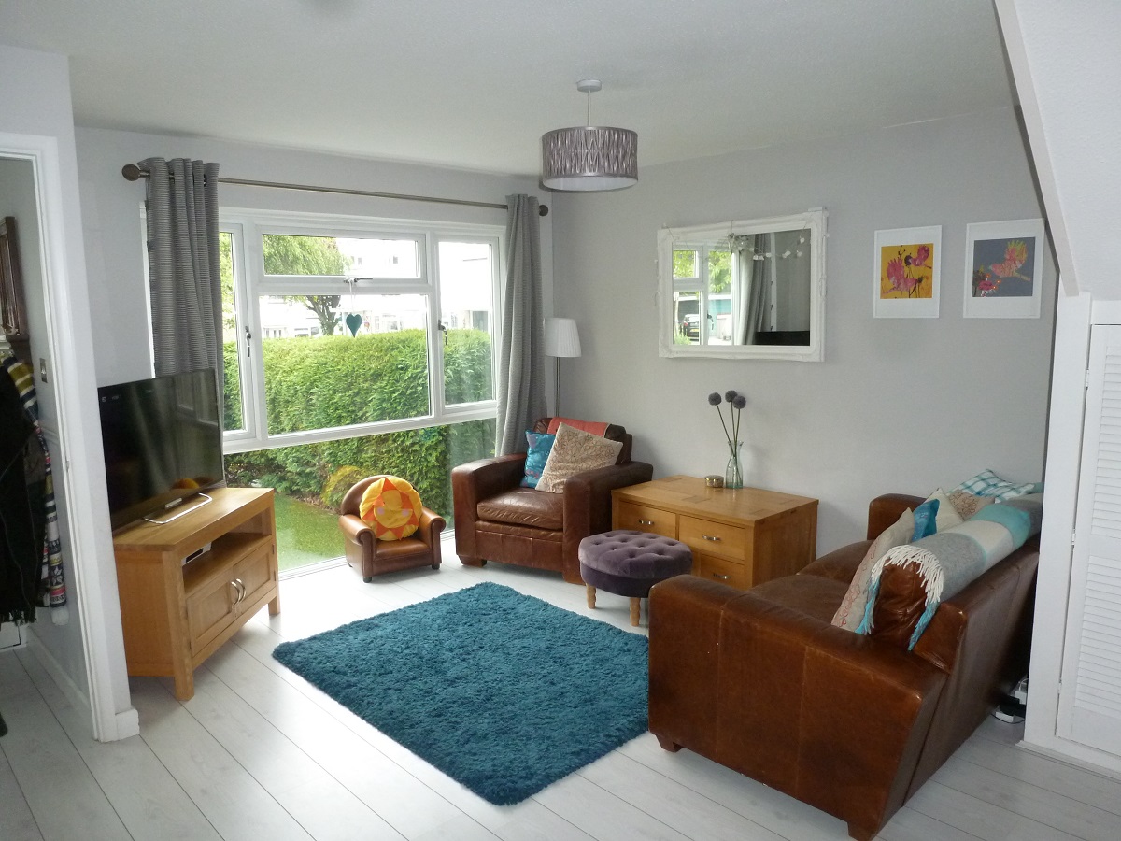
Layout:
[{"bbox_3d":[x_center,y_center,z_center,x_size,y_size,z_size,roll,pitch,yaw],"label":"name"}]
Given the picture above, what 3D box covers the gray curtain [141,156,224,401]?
[{"bbox_3d":[-1.771,-0.125,3.804,0.360,2.180,0.150,-9,12,-43],"label":"gray curtain"}]

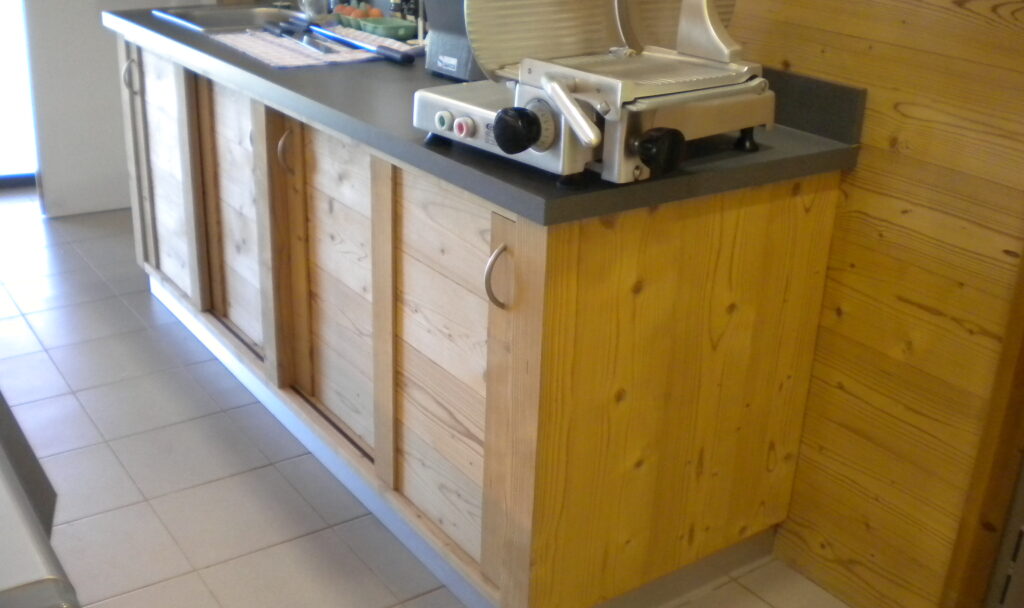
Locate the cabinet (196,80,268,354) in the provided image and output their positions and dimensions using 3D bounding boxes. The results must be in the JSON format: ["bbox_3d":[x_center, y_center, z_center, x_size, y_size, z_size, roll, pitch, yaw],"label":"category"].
[{"bbox_3d":[-0.481,-0.263,2.813,0.591,0.722,0.535,-13,27,-33],"label":"cabinet"}]

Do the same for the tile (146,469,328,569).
[{"bbox_3d":[-0.604,0.465,2.285,0.300,0.010,0.300,-13,27,-34],"label":"tile"}]

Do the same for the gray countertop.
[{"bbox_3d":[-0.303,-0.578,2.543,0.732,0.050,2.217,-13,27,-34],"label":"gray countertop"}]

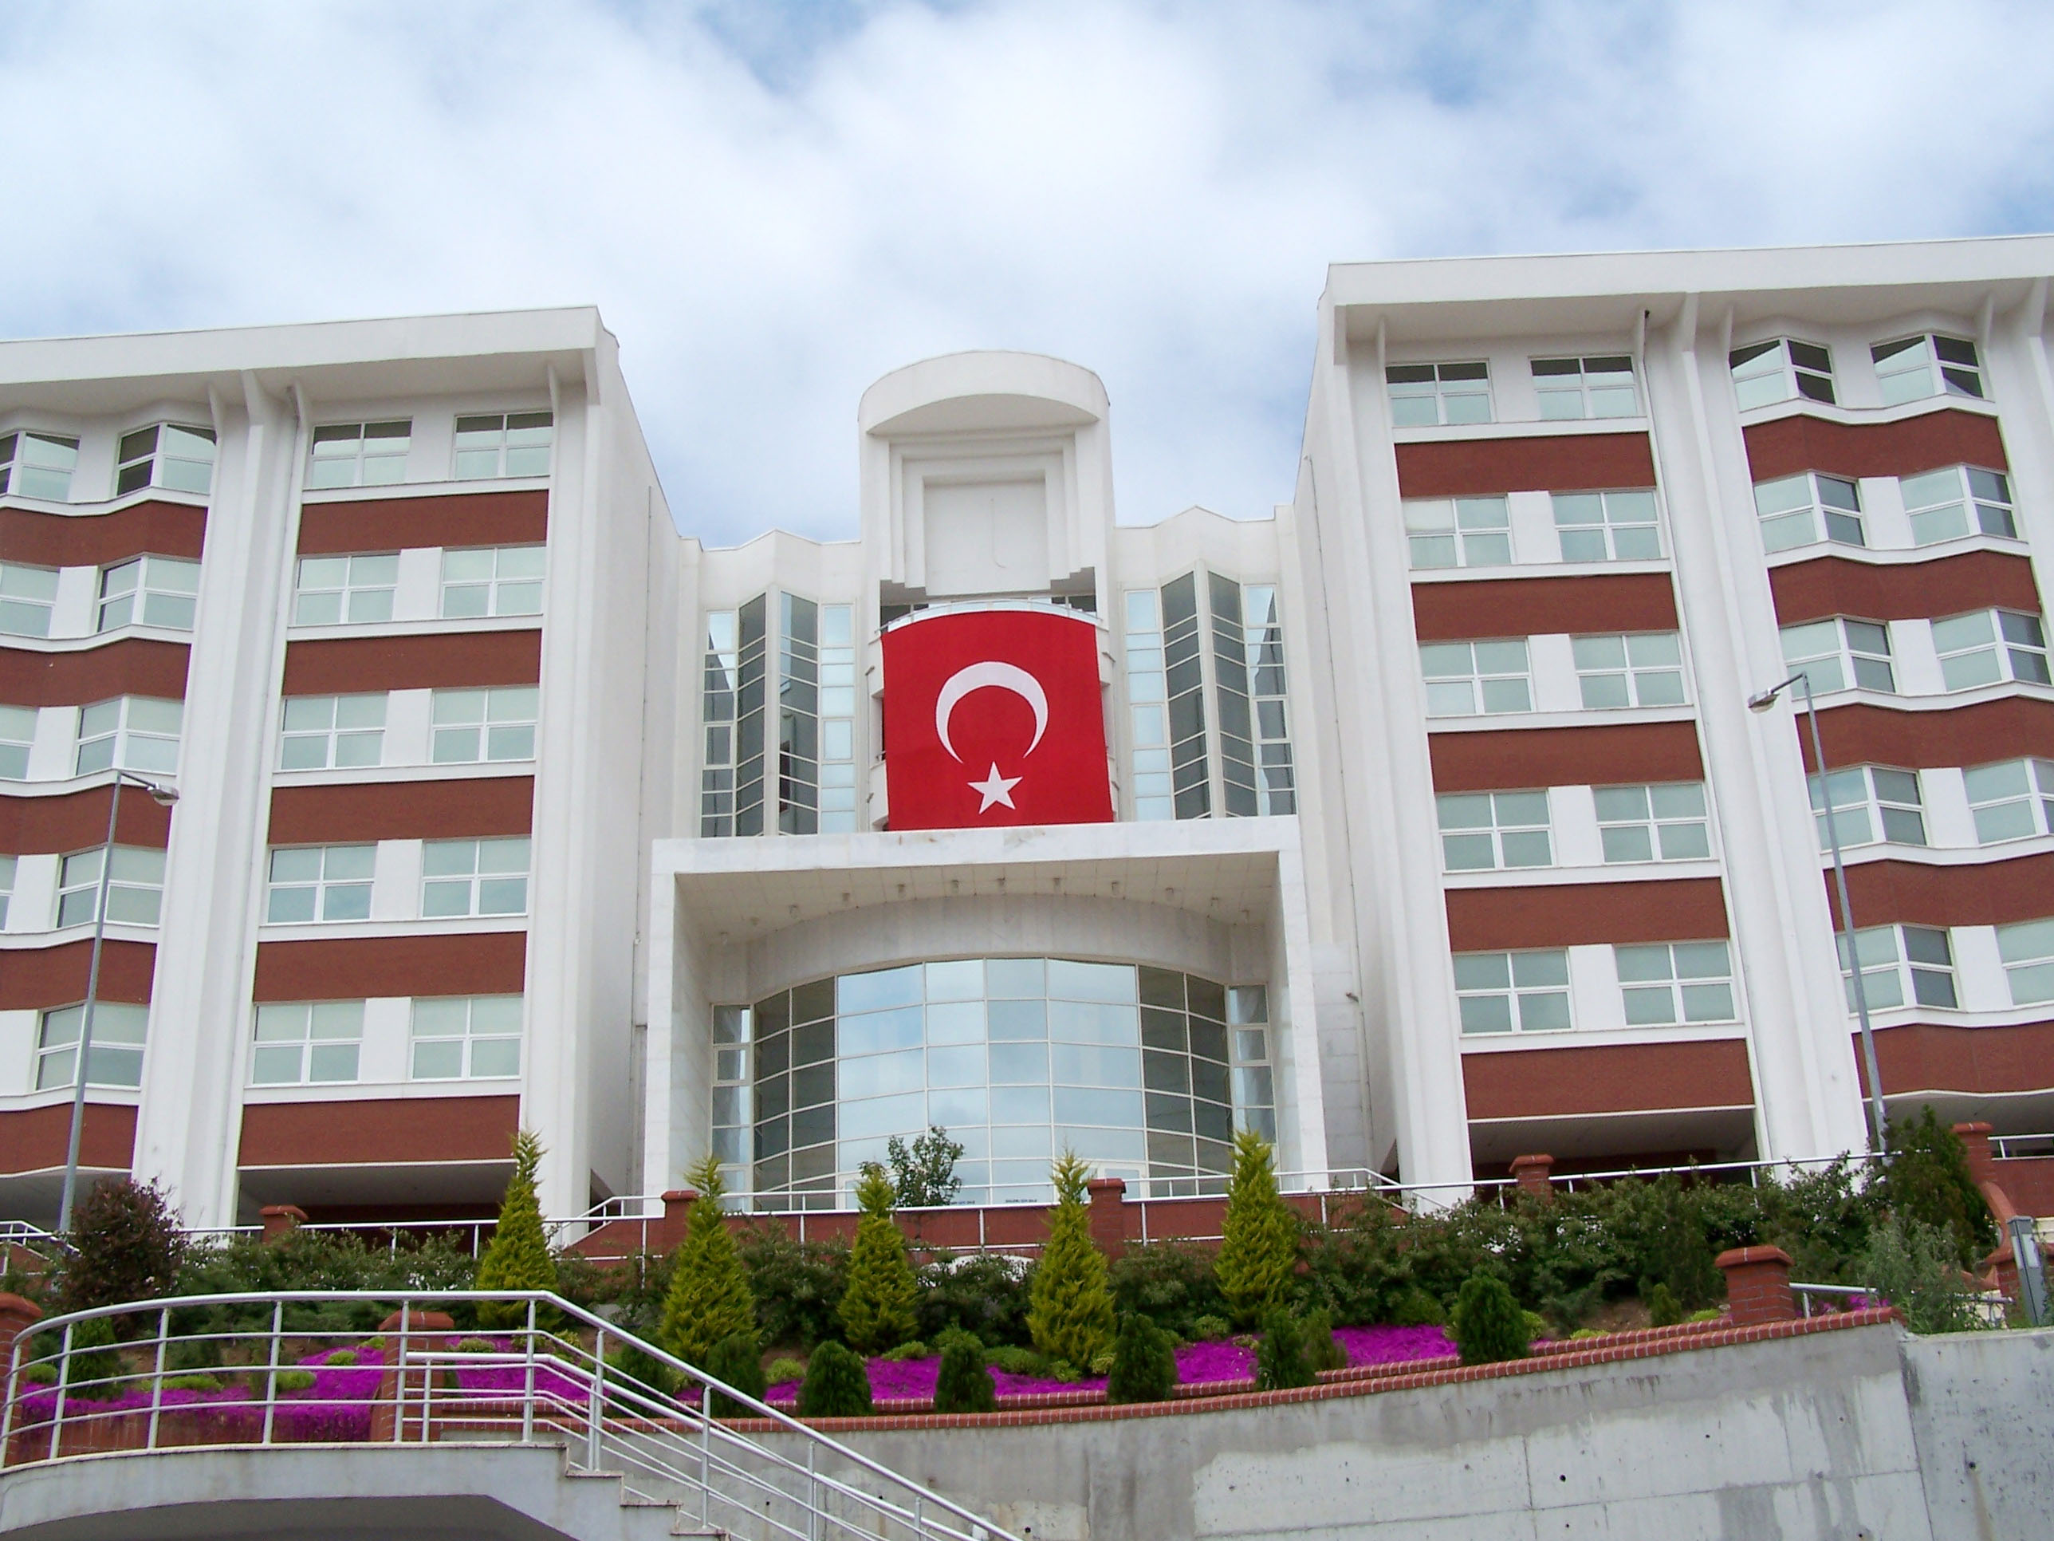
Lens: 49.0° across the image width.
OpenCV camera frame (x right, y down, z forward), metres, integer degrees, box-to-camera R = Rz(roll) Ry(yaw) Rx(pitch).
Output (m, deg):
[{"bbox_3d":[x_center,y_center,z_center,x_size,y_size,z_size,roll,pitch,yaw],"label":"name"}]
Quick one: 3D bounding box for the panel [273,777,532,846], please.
[{"bbox_3d":[-13.063,0.889,47.253,5.510,1.300,0.200,-3,-22,1],"label":"panel"}]

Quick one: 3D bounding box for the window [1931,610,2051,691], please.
[{"bbox_3d":[20.075,-2.450,46.680,2.329,1.692,0.680,-3,-22,1],"label":"window"}]

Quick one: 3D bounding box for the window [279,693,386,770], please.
[{"bbox_3d":[-14.580,-0.813,47.333,2.144,1.679,0.150,-3,-22,2],"label":"window"}]

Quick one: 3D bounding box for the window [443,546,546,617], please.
[{"bbox_3d":[-11.967,-4.220,50.704,2.297,1.736,0.120,-2,-22,1],"label":"window"}]

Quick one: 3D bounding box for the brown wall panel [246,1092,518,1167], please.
[{"bbox_3d":[-12.650,7.016,44.029,5.444,1.254,0.200,-3,-22,2],"label":"brown wall panel"}]

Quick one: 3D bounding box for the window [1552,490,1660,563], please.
[{"bbox_3d":[12.046,-5.066,46.883,2.116,1.631,0.126,-2,-22,1],"label":"window"}]

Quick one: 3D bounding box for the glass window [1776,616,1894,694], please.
[{"bbox_3d":[16.993,-2.302,46.759,2.244,1.692,0.646,-3,-22,1],"label":"glass window"}]

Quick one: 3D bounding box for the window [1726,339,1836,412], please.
[{"bbox_3d":[17.104,-8.957,50.706,2.188,1.680,0.500,-2,-22,1],"label":"window"}]

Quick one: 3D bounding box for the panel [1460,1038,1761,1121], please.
[{"bbox_3d":[10.941,5.858,42.458,5.338,1.242,0.194,-2,-22,1],"label":"panel"}]

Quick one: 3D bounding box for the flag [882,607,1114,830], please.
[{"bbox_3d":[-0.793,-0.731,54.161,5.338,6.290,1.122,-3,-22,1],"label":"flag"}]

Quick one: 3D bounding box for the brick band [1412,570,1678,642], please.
[{"bbox_3d":[10.935,-3.414,47.621,5.510,1.300,0.200,-3,-22,1],"label":"brick band"}]

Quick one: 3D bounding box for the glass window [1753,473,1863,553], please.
[{"bbox_3d":[16.485,-5.443,47.417,2.038,1.560,0.536,-3,-22,2],"label":"glass window"}]

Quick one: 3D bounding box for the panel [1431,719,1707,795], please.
[{"bbox_3d":[11.375,-0.257,47.716,5.668,1.334,0.220,-2,-22,1],"label":"panel"}]

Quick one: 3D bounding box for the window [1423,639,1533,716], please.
[{"bbox_3d":[9.070,-1.875,45.682,2.116,1.631,0.126,-2,-22,1],"label":"window"}]

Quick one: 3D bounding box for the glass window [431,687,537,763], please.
[{"bbox_3d":[-11.859,-0.973,49.404,2.310,1.750,0.120,-2,-22,1],"label":"glass window"}]

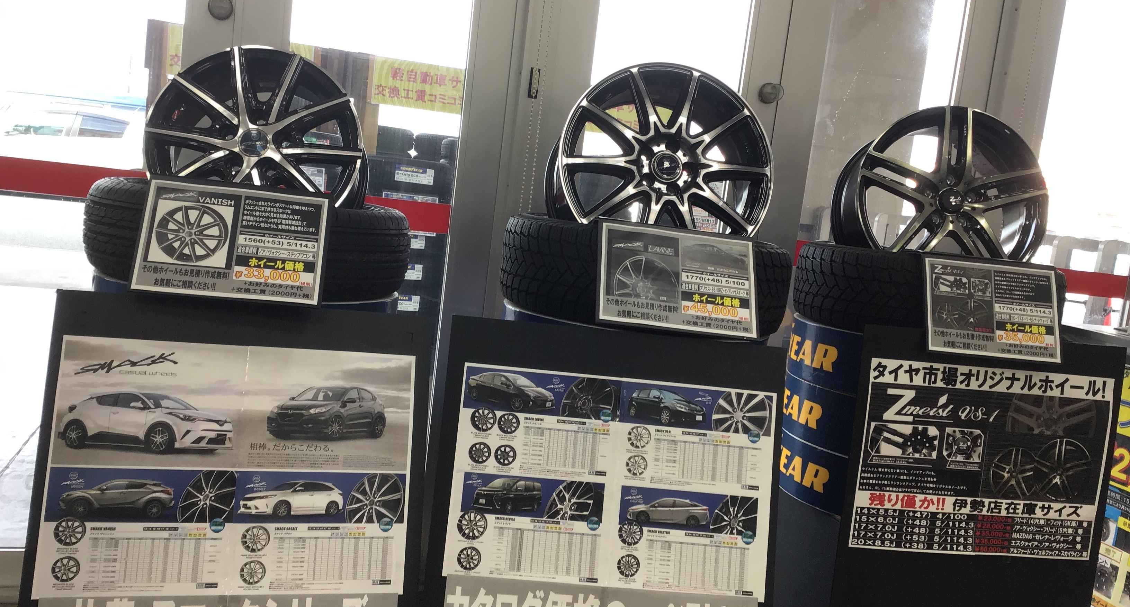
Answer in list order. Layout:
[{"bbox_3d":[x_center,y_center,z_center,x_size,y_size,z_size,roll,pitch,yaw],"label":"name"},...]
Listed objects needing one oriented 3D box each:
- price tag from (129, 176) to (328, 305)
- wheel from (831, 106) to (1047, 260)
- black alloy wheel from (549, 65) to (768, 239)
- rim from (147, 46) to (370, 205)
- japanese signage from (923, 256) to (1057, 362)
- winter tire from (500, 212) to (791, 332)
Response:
[{"bbox_3d":[-0.564,-0.106,1.732,0.303,0.217,0.010,5,-27,-12],"label":"price tag"},{"bbox_3d":[0.943,-0.243,2.565,0.470,0.470,0.210,7,-5,-1],"label":"wheel"},{"bbox_3d":[0.203,-0.274,2.254,0.470,0.470,0.205,6,-13,-9],"label":"black alloy wheel"},{"bbox_3d":[-0.617,-0.293,2.062,0.415,0.415,0.180,6,-14,-5],"label":"rim"},{"bbox_3d":[0.933,0.012,2.212,0.303,0.215,0.010,6,-17,-4],"label":"japanese signage"},{"bbox_3d":[0.177,-0.070,2.265,0.646,0.207,0.646,6,7,-6],"label":"winter tire"}]

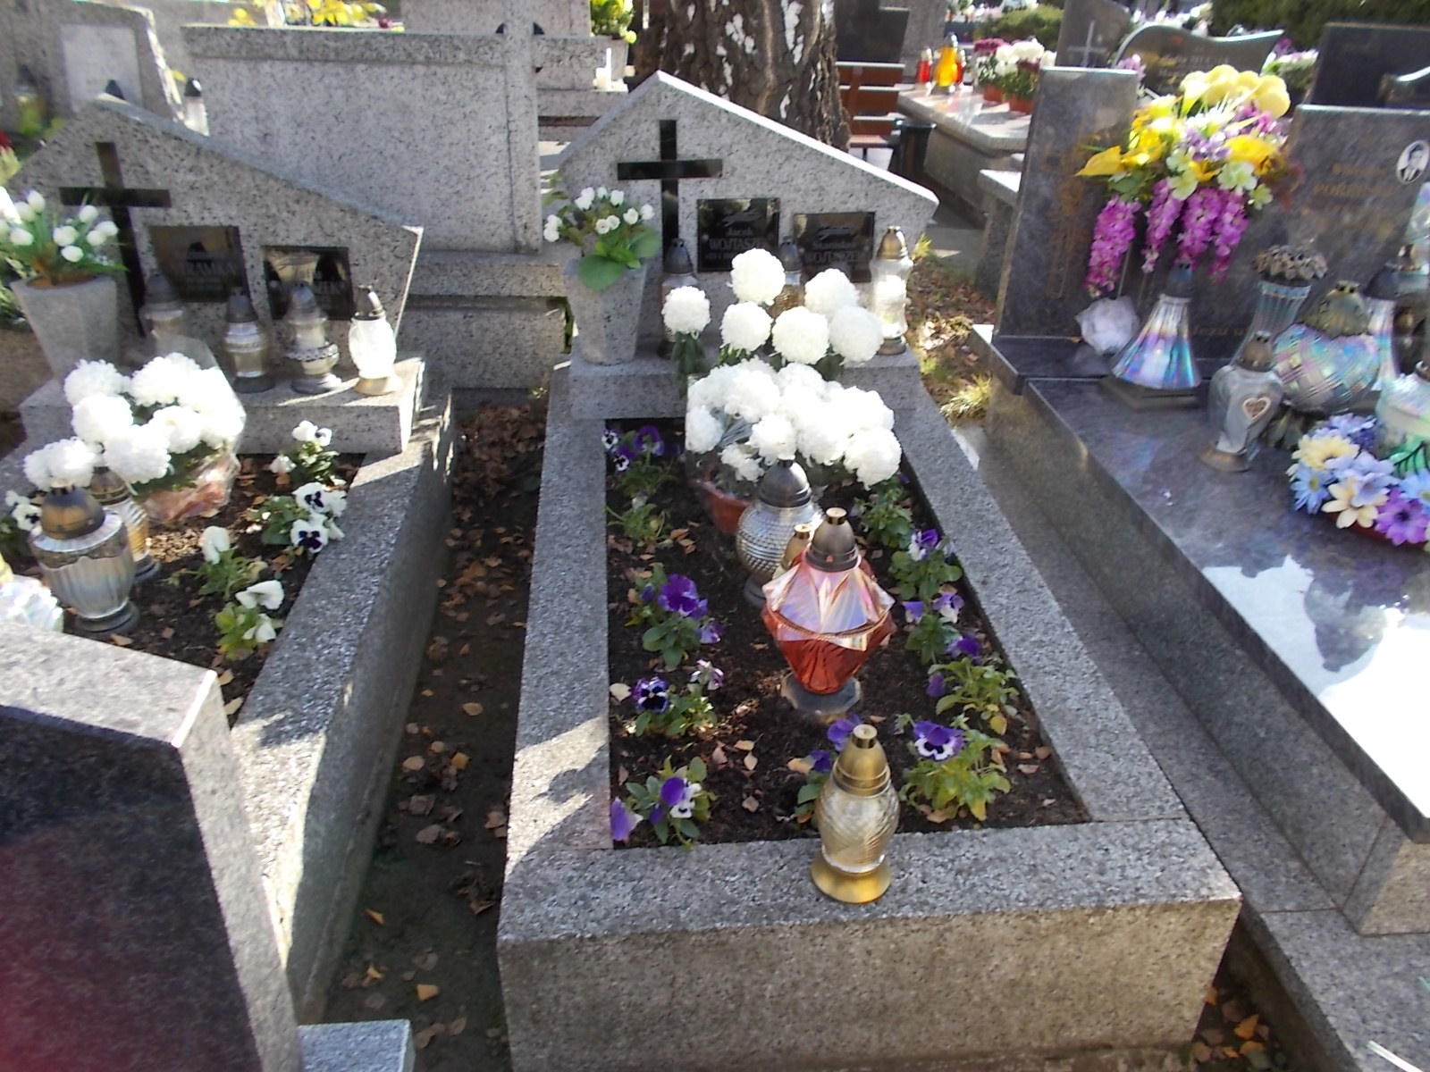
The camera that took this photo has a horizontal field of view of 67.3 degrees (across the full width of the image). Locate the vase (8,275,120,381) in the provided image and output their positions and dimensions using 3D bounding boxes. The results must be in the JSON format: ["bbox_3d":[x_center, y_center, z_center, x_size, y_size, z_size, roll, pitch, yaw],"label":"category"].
[{"bbox_3d":[-1.444,-0.464,2.434,0.195,0.229,0.195,-2,32,-5],"label":"vase"}]

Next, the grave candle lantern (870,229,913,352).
[{"bbox_3d":[0.435,-0.591,2.584,0.098,0.295,0.098,-2,32,-5],"label":"grave candle lantern"}]

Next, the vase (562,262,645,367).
[{"bbox_3d":[-0.257,-0.527,2.520,0.193,0.223,0.193,-2,32,-5],"label":"vase"}]

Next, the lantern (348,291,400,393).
[{"bbox_3d":[-0.774,-0.442,2.420,0.107,0.234,0.107,-2,32,-5],"label":"lantern"}]

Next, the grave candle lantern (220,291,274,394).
[{"bbox_3d":[-1.056,-0.443,2.418,0.110,0.225,0.110,-2,32,-5],"label":"grave candle lantern"}]

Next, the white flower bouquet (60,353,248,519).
[{"bbox_3d":[-1.200,-0.217,2.326,0.369,0.350,0.340,-2,32,-5],"label":"white flower bouquet"}]

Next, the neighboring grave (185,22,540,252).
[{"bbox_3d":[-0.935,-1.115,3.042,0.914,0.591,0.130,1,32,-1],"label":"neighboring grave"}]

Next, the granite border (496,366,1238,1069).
[{"bbox_3d":[0.128,0.136,2.157,0.945,0.280,1.762,-2,32,-5],"label":"granite border"}]

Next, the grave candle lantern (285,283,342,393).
[{"bbox_3d":[-0.951,-0.467,2.514,0.125,0.248,0.125,-2,32,-5],"label":"grave candle lantern"}]

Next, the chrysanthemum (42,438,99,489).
[{"bbox_3d":[-1.293,-0.146,2.155,0.108,0.097,0.108,-2,32,-5],"label":"chrysanthemum"}]

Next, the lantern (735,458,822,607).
[{"bbox_3d":[0.125,-0.016,1.966,0.159,0.274,0.159,-2,32,-5],"label":"lantern"}]

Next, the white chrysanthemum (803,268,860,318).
[{"bbox_3d":[0.245,-0.510,2.276,0.116,0.104,0.116,-2,32,-5],"label":"white chrysanthemum"}]

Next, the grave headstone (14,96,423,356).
[{"bbox_3d":[-1.075,-0.661,2.413,0.832,0.602,0.084,-2,32,-5],"label":"grave headstone"}]

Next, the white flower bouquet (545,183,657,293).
[{"bbox_3d":[-0.247,-0.665,2.359,0.251,0.213,0.214,-2,32,-5],"label":"white flower bouquet"}]

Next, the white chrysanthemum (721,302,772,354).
[{"bbox_3d":[0.065,-0.436,2.248,0.108,0.097,0.108,-2,32,-5],"label":"white chrysanthemum"}]

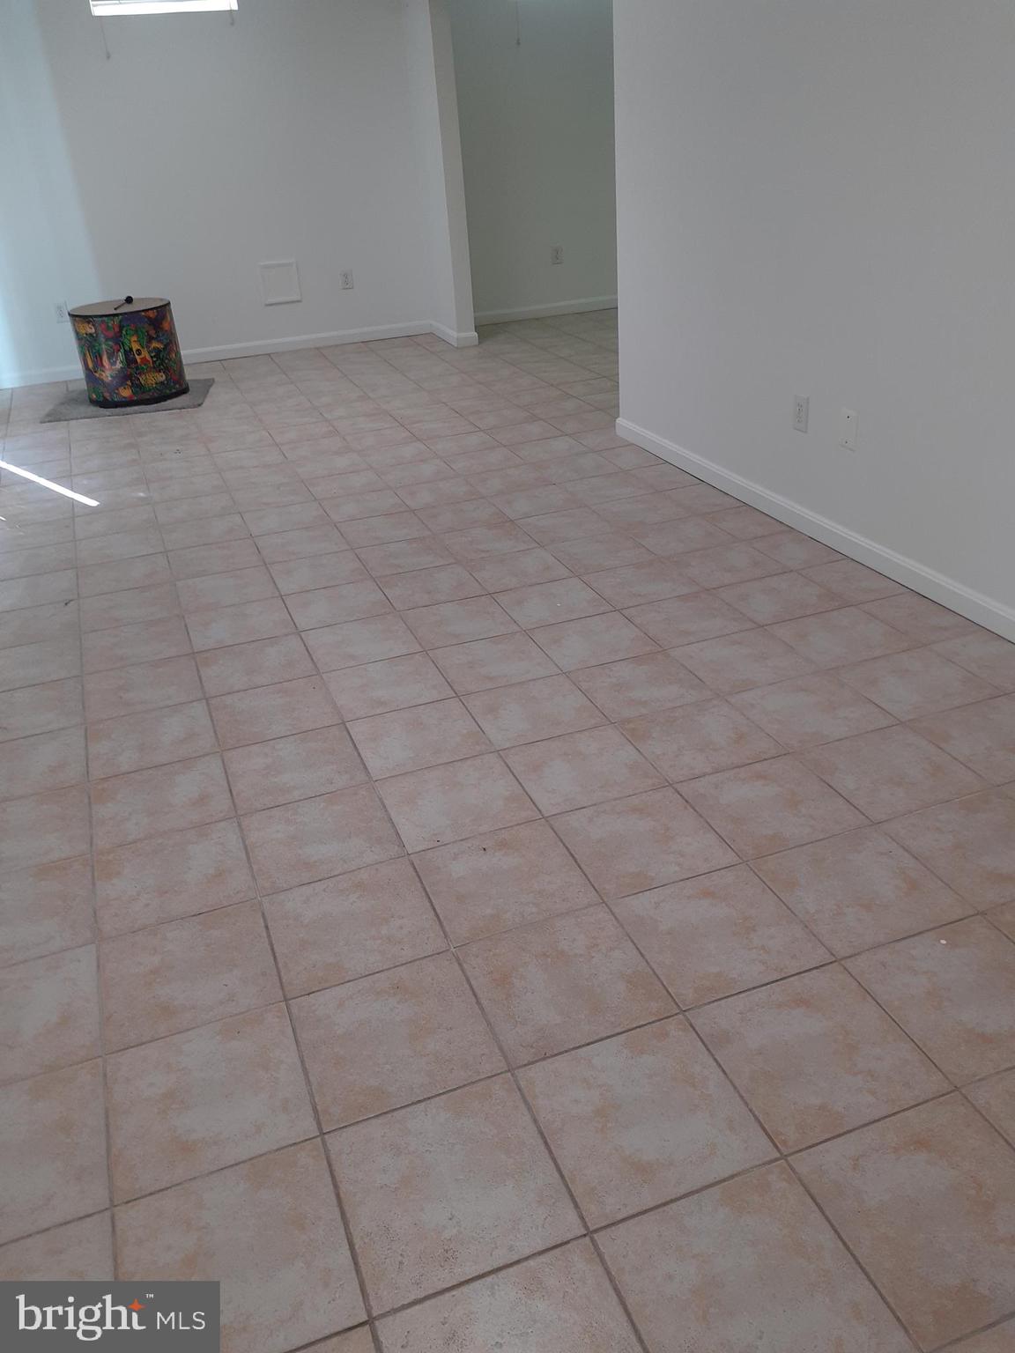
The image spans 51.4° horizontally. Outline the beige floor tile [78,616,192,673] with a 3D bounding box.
[{"bbox_3d":[-1.109,-0.096,3.167,0.302,0.010,0.297,-13,29,-17],"label":"beige floor tile"}]

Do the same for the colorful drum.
[{"bbox_3d":[-2.162,-1.867,6.043,0.560,0.510,0.560,-13,29,-17],"label":"colorful drum"}]

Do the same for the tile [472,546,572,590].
[{"bbox_3d":[0.030,-0.367,3.606,0.308,0.010,0.305,-13,29,-17],"label":"tile"}]

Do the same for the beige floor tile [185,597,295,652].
[{"bbox_3d":[-0.834,-0.163,3.281,0.303,0.010,0.303,-13,29,-16],"label":"beige floor tile"}]

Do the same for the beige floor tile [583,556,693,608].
[{"bbox_3d":[0.429,-0.297,3.379,0.303,0.010,0.303,-13,29,-16],"label":"beige floor tile"}]

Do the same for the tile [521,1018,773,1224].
[{"bbox_3d":[0.202,0.659,1.598,0.303,0.010,0.303,-13,29,-16],"label":"tile"}]

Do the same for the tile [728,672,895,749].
[{"bbox_3d":[0.747,0.088,2.615,0.302,0.010,0.297,-13,29,-17],"label":"tile"}]

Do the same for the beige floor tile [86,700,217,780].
[{"bbox_3d":[-0.907,0.159,2.686,0.303,0.010,0.303,-13,29,-16],"label":"beige floor tile"}]

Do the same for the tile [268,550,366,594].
[{"bbox_3d":[-0.661,-0.364,3.683,0.308,0.010,0.305,-13,29,-17],"label":"tile"}]

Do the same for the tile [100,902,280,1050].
[{"bbox_3d":[-0.580,0.539,1.923,0.302,0.010,0.297,-13,29,-17],"label":"tile"}]

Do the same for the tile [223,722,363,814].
[{"bbox_3d":[-0.505,0.220,2.509,0.302,0.010,0.297,-13,29,-17],"label":"tile"}]

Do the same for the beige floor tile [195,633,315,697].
[{"bbox_3d":[-0.716,-0.034,3.007,0.302,0.010,0.297,-13,29,-17],"label":"beige floor tile"}]

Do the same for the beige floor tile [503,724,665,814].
[{"bbox_3d":[0.174,0.218,2.456,0.305,0.012,0.302,-13,30,-17],"label":"beige floor tile"}]

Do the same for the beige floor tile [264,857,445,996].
[{"bbox_3d":[-0.296,0.478,2.028,0.305,0.012,0.302,-13,30,-17],"label":"beige floor tile"}]

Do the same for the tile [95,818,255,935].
[{"bbox_3d":[-0.702,0.419,2.222,0.308,0.010,0.305,-13,29,-17],"label":"tile"}]

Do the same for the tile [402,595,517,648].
[{"bbox_3d":[-0.148,-0.166,3.204,0.303,0.010,0.303,-13,29,-16],"label":"tile"}]

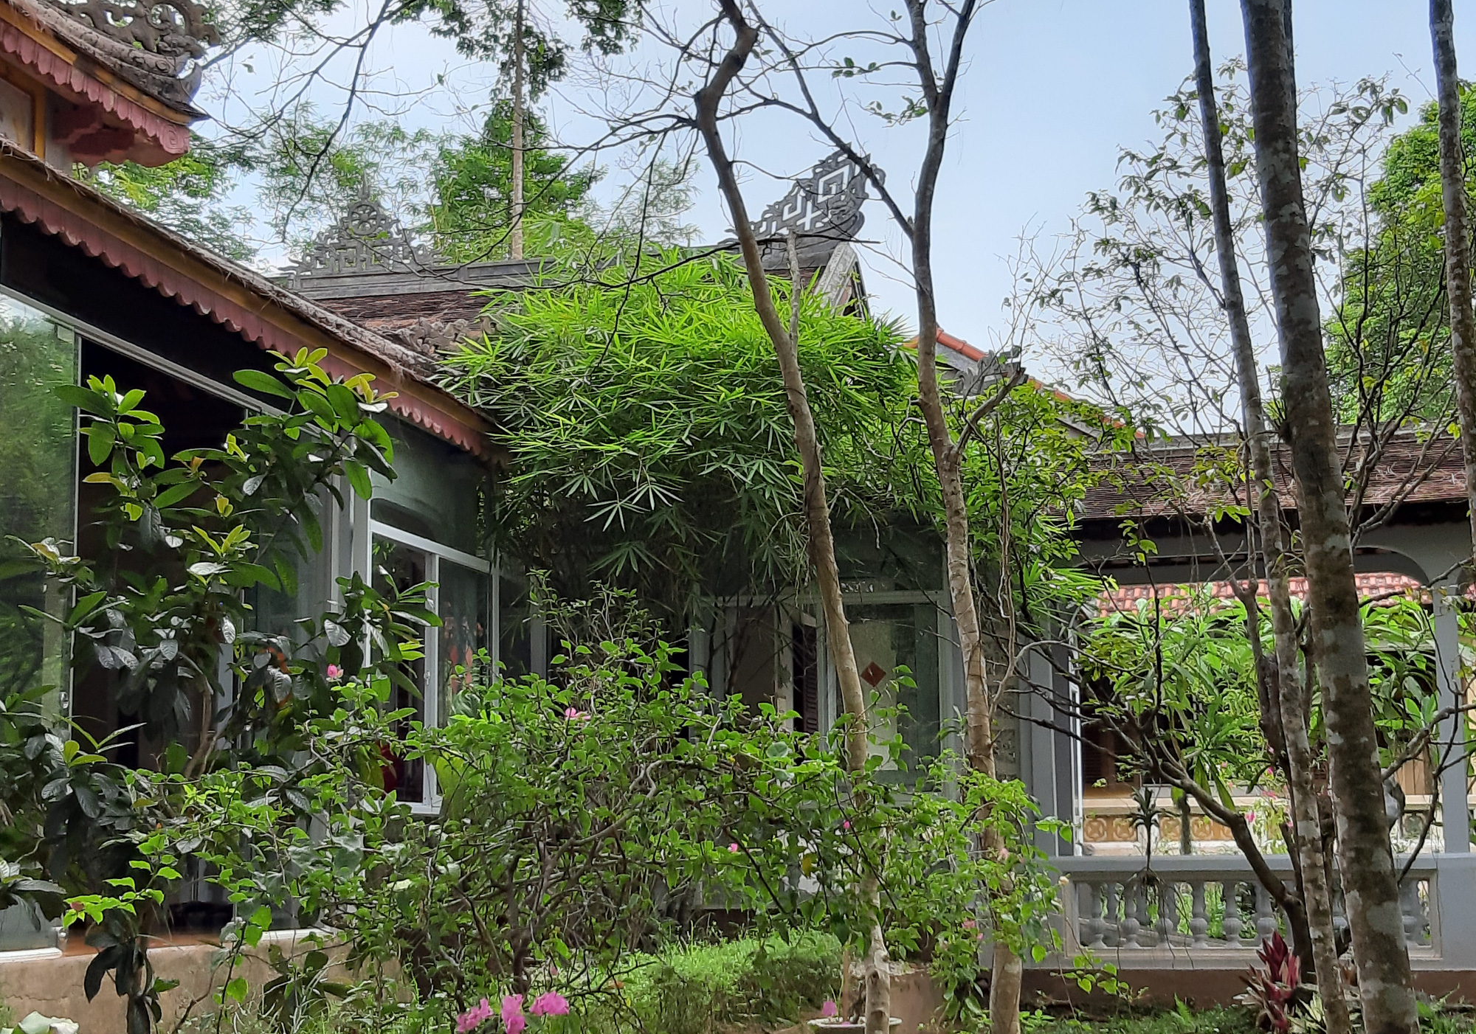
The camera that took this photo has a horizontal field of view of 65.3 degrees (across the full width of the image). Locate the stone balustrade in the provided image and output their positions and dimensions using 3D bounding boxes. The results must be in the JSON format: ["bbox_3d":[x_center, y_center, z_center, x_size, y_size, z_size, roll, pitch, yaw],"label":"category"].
[{"bbox_3d":[3.566,2.734,8.100,2.570,0.710,0.180,-1,-6,6],"label":"stone balustrade"}]

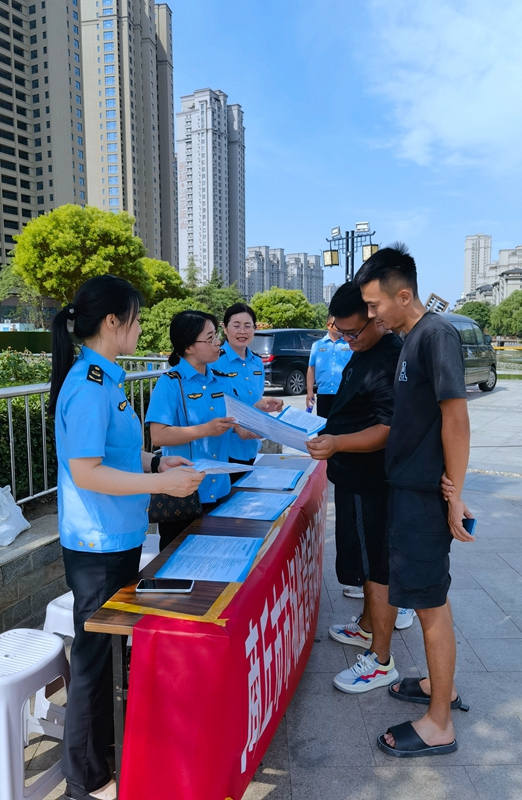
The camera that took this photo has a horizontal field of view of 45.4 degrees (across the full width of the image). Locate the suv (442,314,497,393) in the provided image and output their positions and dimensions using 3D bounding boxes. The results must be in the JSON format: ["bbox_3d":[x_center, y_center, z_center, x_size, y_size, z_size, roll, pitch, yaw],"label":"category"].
[{"bbox_3d":[3.677,-1.065,14.203,1.840,1.850,4.800,5,9,41],"label":"suv"}]

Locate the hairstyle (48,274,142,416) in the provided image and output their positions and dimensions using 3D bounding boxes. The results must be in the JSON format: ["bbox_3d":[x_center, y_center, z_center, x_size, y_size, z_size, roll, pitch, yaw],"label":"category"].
[{"bbox_3d":[-0.491,-0.163,1.830,0.260,0.410,0.190,-3,8,-19],"label":"hairstyle"}]

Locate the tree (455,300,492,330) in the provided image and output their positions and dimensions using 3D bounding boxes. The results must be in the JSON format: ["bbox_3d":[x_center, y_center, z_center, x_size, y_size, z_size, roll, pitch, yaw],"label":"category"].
[{"bbox_3d":[29.968,-11.070,88.000,5.800,5.900,5.800,0,7,0],"label":"tree"}]

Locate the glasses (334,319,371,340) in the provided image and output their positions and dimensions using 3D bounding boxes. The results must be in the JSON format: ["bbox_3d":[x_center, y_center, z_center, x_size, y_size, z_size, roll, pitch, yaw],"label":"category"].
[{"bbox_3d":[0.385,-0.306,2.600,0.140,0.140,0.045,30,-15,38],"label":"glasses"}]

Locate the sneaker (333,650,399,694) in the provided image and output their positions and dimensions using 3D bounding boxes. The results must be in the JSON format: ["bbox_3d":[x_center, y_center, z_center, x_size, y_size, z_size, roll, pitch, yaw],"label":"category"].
[{"bbox_3d":[0.440,1.135,2.640,0.290,0.135,0.110,-2,7,-18],"label":"sneaker"}]

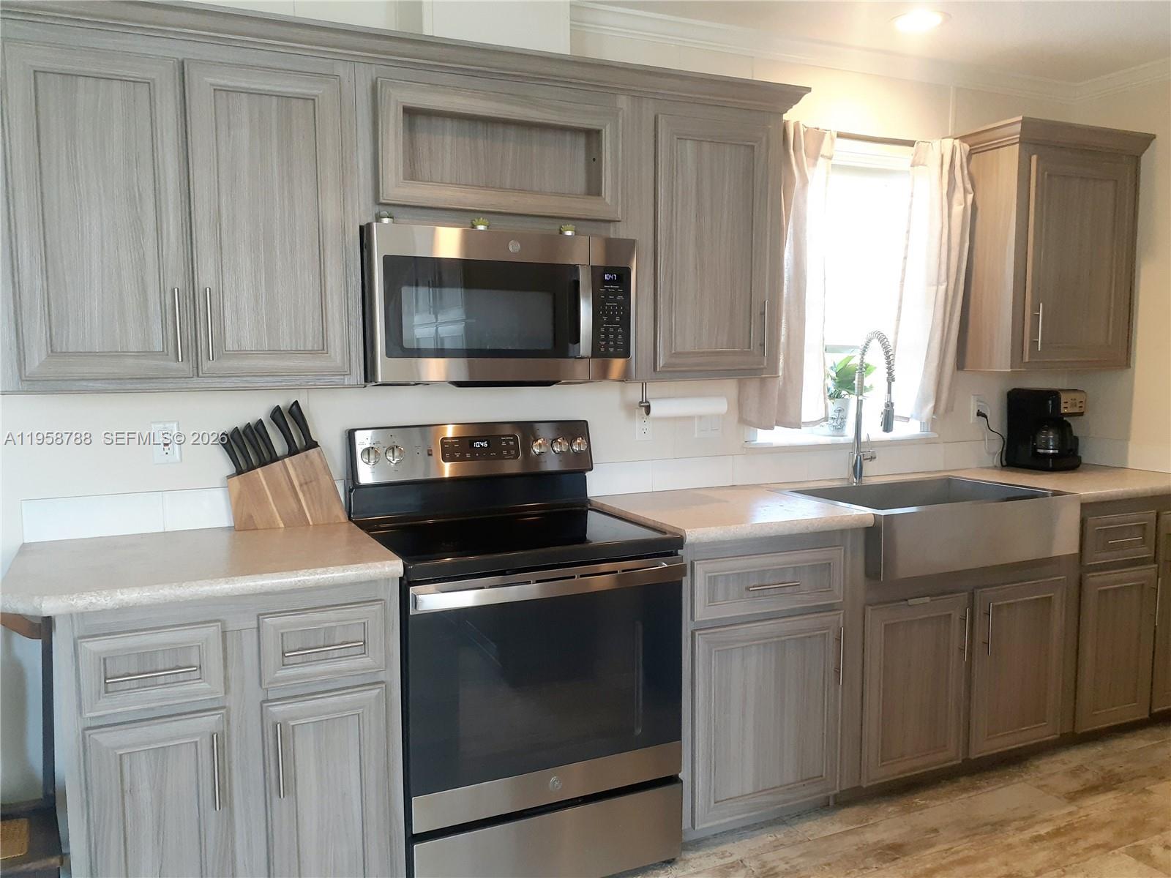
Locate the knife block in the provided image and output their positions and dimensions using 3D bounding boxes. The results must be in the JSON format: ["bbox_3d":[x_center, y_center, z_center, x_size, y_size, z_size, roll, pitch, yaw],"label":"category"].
[{"bbox_3d":[-0.843,0.132,2.589,0.318,0.228,0.068,-2,5,-25],"label":"knife block"}]

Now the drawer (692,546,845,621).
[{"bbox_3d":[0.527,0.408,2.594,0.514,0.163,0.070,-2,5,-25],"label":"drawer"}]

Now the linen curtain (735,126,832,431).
[{"bbox_3d":[0.704,-0.562,3.227,0.365,1.055,0.090,-2,5,-25],"label":"linen curtain"}]

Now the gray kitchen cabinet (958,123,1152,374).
[{"bbox_3d":[1.828,-0.731,3.620,0.745,0.911,0.350,-2,5,-25],"label":"gray kitchen cabinet"}]

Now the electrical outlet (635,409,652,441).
[{"bbox_3d":[0.201,-0.048,3.092,0.066,0.111,0.020,-2,5,-25],"label":"electrical outlet"}]

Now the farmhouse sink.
[{"bbox_3d":[1.141,0.285,3.111,0.852,0.211,0.550,-2,5,-25],"label":"farmhouse sink"}]

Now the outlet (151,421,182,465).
[{"bbox_3d":[-1.132,0.011,2.470,0.071,0.116,0.020,-2,5,-25],"label":"outlet"}]

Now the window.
[{"bbox_3d":[0.974,-0.554,3.454,0.855,1.110,0.110,-2,5,-25],"label":"window"}]

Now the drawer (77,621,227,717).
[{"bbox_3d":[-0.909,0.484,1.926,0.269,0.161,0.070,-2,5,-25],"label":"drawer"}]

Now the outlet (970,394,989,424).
[{"bbox_3d":[1.617,-0.121,3.746,0.078,0.116,0.030,-2,5,-25],"label":"outlet"}]

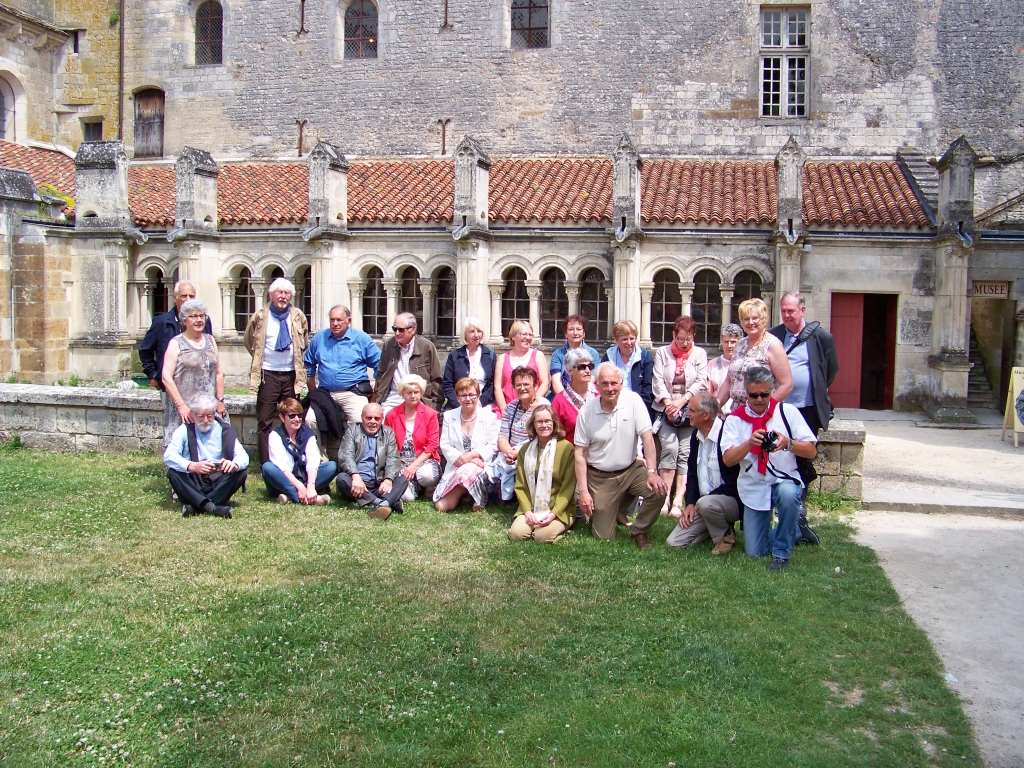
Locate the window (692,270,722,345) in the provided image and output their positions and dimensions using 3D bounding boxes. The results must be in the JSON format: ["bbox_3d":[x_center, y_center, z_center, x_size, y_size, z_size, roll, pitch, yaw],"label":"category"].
[{"bbox_3d":[3.481,-1.362,17.386,0.551,1.350,0.180,2,6,12],"label":"window"}]

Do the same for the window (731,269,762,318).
[{"bbox_3d":[4.156,-1.347,17.242,0.559,1.358,0.180,2,6,12],"label":"window"}]

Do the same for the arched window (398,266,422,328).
[{"bbox_3d":[-1.872,-1.527,17.959,0.487,1.270,0.150,2,5,10],"label":"arched window"}]

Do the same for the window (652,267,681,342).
[{"bbox_3d":[2.792,-1.387,17.532,0.556,1.360,0.180,2,6,12],"label":"window"}]

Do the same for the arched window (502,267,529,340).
[{"bbox_3d":[0.050,-1.468,17.633,0.522,1.308,0.150,2,5,10],"label":"arched window"}]

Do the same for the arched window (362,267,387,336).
[{"bbox_3d":[-2.609,-1.573,18.677,0.552,1.348,0.180,2,6,12],"label":"arched window"}]

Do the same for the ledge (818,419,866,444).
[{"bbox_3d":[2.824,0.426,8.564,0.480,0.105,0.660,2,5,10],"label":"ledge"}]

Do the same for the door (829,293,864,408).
[{"bbox_3d":[5.675,-0.565,16.573,0.586,1.991,0.080,2,5,10],"label":"door"}]

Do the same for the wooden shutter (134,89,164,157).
[{"bbox_3d":[-8.140,-5.849,21.920,0.775,1.612,0.100,2,5,10],"label":"wooden shutter"}]

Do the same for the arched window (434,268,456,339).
[{"bbox_3d":[-1.196,-1.529,18.377,0.549,1.356,0.180,2,6,12],"label":"arched window"}]

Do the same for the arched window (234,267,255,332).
[{"bbox_3d":[-5.097,-1.593,18.513,0.488,1.282,0.150,2,5,10],"label":"arched window"}]

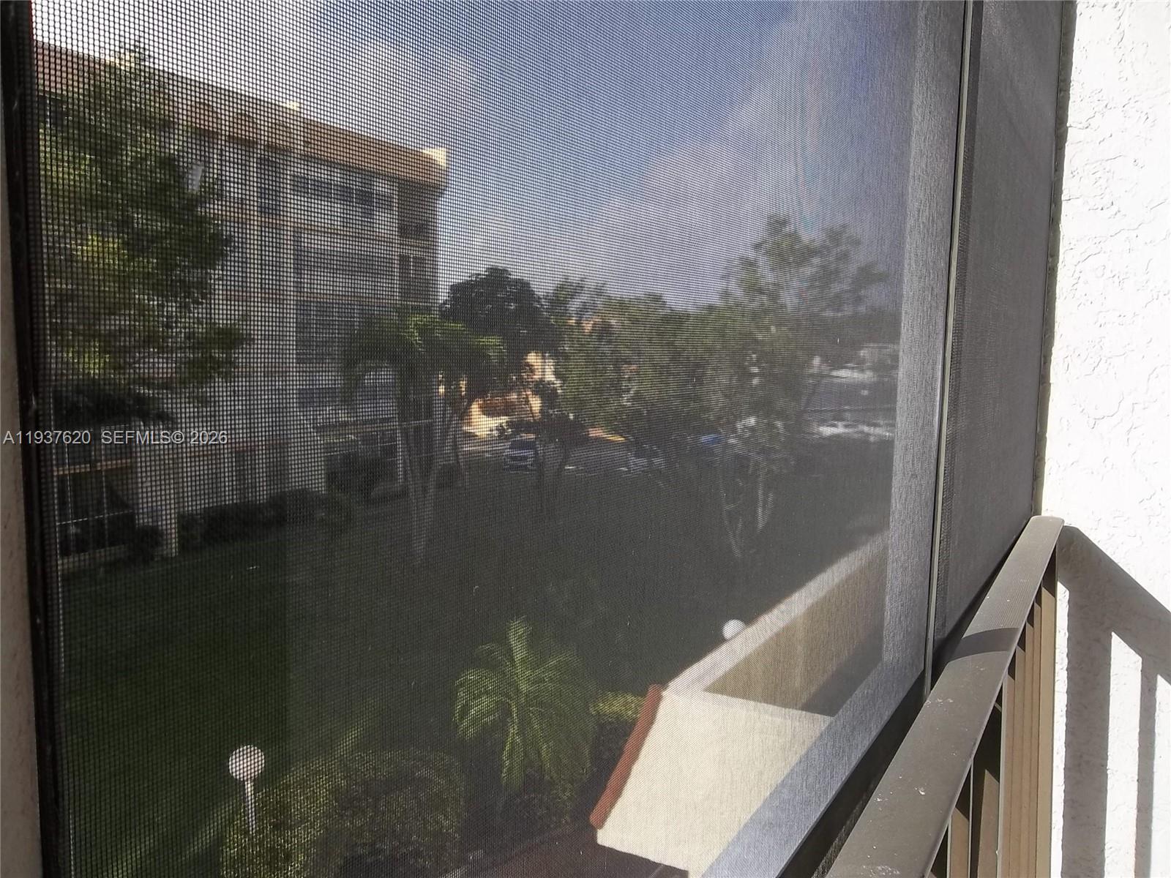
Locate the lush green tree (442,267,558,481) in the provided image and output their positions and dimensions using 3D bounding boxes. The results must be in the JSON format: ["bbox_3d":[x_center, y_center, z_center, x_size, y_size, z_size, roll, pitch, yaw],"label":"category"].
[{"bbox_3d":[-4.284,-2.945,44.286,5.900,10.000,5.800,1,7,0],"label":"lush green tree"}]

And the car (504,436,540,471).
[{"bbox_3d":[-3.303,0.559,49.851,1.870,1.660,4.600,1,7,2],"label":"car"}]

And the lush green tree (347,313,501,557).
[{"bbox_3d":[-4.949,-0.025,27.602,4.750,7.600,4.500,1,7,0],"label":"lush green tree"}]

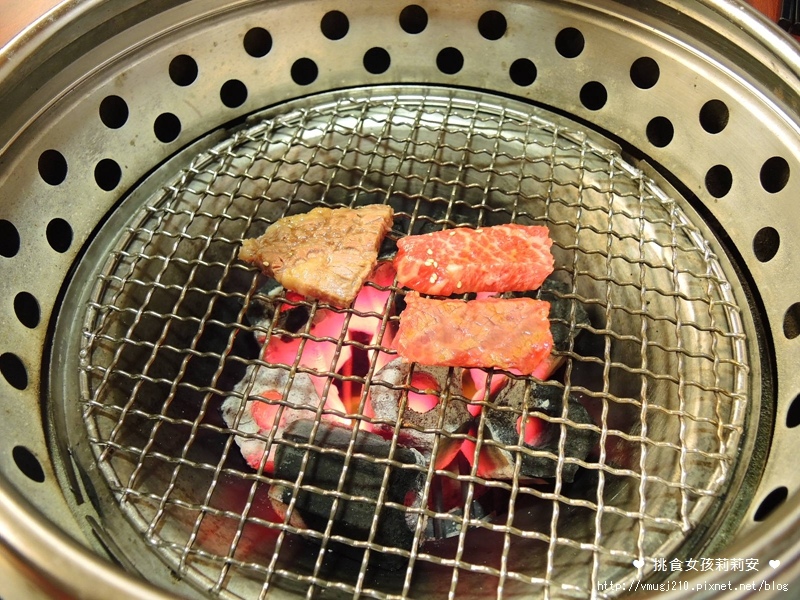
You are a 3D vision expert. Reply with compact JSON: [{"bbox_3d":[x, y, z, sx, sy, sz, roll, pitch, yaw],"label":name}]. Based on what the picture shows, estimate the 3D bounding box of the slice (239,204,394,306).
[{"bbox_3d":[-0.039,-0.027,0.296,0.061,0.010,0.056,14,54,11],"label":"slice"}]

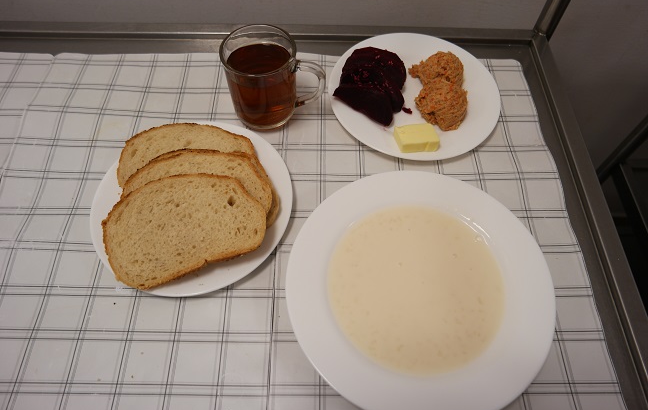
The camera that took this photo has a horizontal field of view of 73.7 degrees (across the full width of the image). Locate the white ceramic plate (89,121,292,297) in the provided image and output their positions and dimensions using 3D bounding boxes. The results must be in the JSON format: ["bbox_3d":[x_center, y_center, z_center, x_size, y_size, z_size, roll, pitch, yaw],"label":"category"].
[{"bbox_3d":[-0.125,-0.002,0.421,0.191,0.019,0.191,0,61,-1],"label":"white ceramic plate"}]

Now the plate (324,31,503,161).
[{"bbox_3d":[0.101,-0.123,0.490,0.189,0.019,0.189,0,61,-1],"label":"plate"}]

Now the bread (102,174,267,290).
[{"bbox_3d":[-0.124,0.016,0.389,0.139,0.014,0.093,-19,76,-7],"label":"bread"}]

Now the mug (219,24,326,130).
[{"bbox_3d":[-0.051,-0.130,0.455,0.104,0.084,0.074,7,62,3],"label":"mug"}]

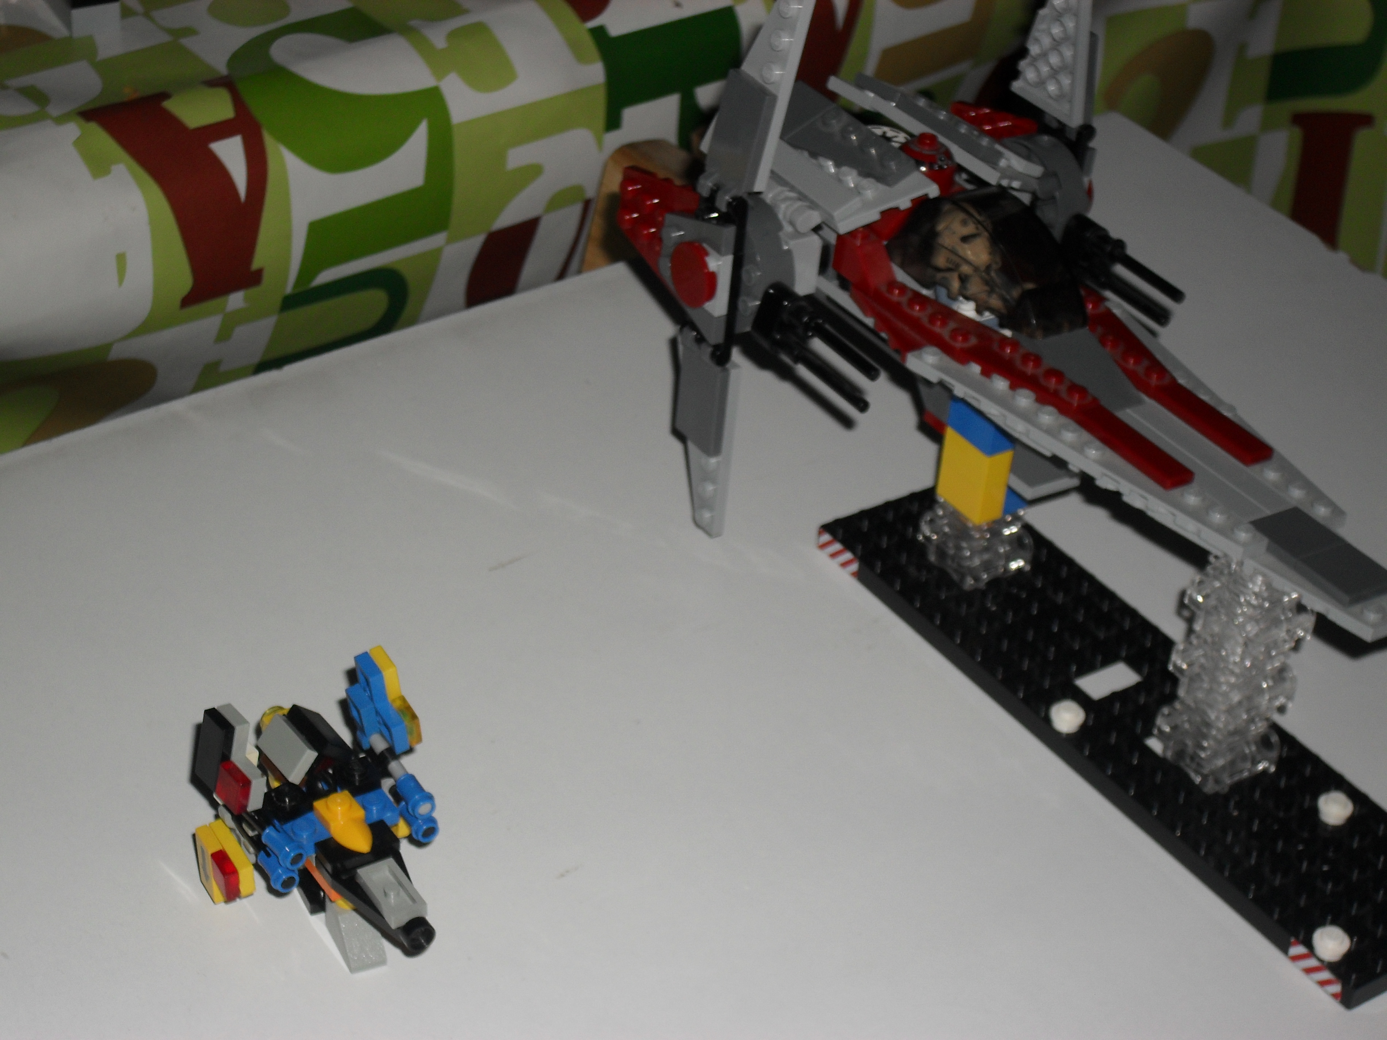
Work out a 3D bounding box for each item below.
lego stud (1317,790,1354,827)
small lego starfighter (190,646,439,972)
[{"bbox_3d":[0.145,0.065,0.697,0.008,0.005,0.008,3,36,-2],"label":"lego stud"},{"bbox_3d":[-0.072,0.067,0.639,0.042,0.056,0.065,-19,41,-28],"label":"small lego starfighter"}]

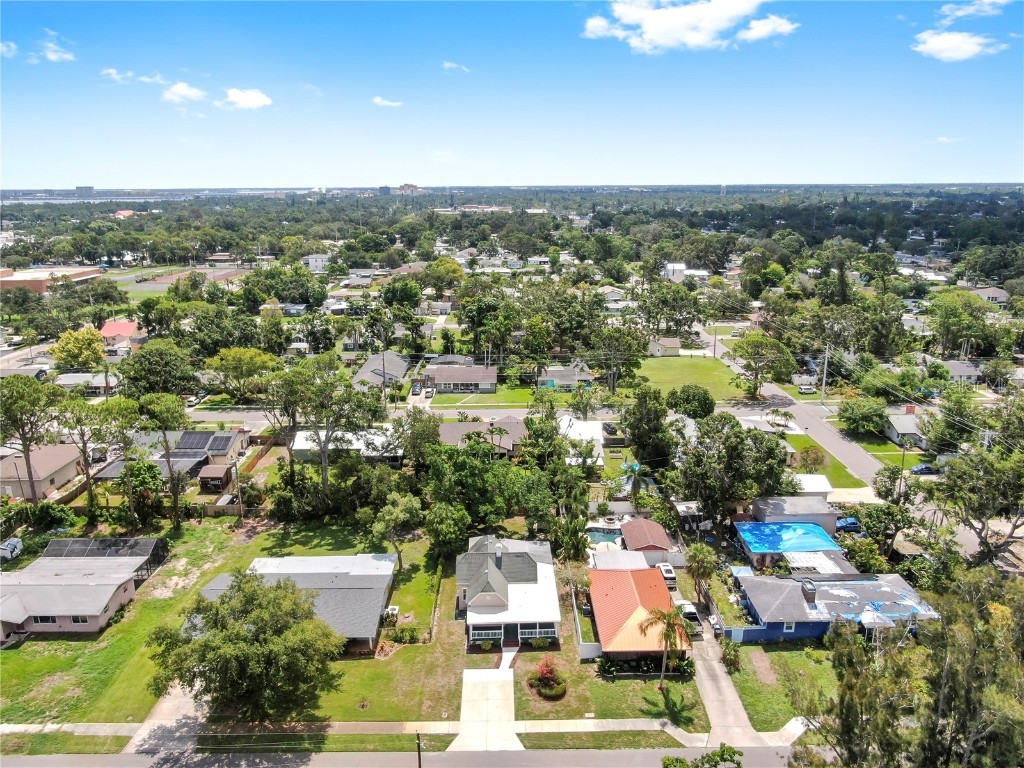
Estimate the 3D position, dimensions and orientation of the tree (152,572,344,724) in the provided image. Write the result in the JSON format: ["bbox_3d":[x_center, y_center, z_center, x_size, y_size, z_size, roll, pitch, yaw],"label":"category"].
[{"bbox_3d":[-26.144,25.358,69.651,17.000,12.000,16.500,-1,16,-1],"label":"tree"}]

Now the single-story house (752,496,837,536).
[{"bbox_3d":[41.187,19.328,103.974,10.200,3.300,6.300,0,16,0],"label":"single-story house"}]

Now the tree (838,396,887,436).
[{"bbox_3d":[68.530,6.710,138.760,8.800,8.100,8.800,0,16,0],"label":"tree"}]

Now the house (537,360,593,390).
[{"bbox_3d":[13.270,-1.800,176.560,13.600,4.700,12.500,0,16,0],"label":"house"}]

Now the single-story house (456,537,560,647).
[{"bbox_3d":[-0.687,23.522,85.800,12.100,6.500,18.000,-1,16,-1],"label":"single-story house"}]

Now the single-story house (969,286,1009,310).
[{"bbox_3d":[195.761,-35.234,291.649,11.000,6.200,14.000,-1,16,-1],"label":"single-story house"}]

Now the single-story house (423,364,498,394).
[{"bbox_3d":[-12.630,-1.640,176.180,17.800,4.900,13.500,0,16,0],"label":"single-story house"}]

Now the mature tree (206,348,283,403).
[{"bbox_3d":[-63.380,-2.330,167.030,16.400,11.800,15.500,0,16,0],"label":"mature tree"}]

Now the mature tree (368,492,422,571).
[{"bbox_3d":[-15.014,19.169,91.552,6.900,10.800,6.600,0,16,0],"label":"mature tree"}]

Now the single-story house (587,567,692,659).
[{"bbox_3d":[13.880,25.190,80.380,9.200,4.800,16.200,0,16,0],"label":"single-story house"}]

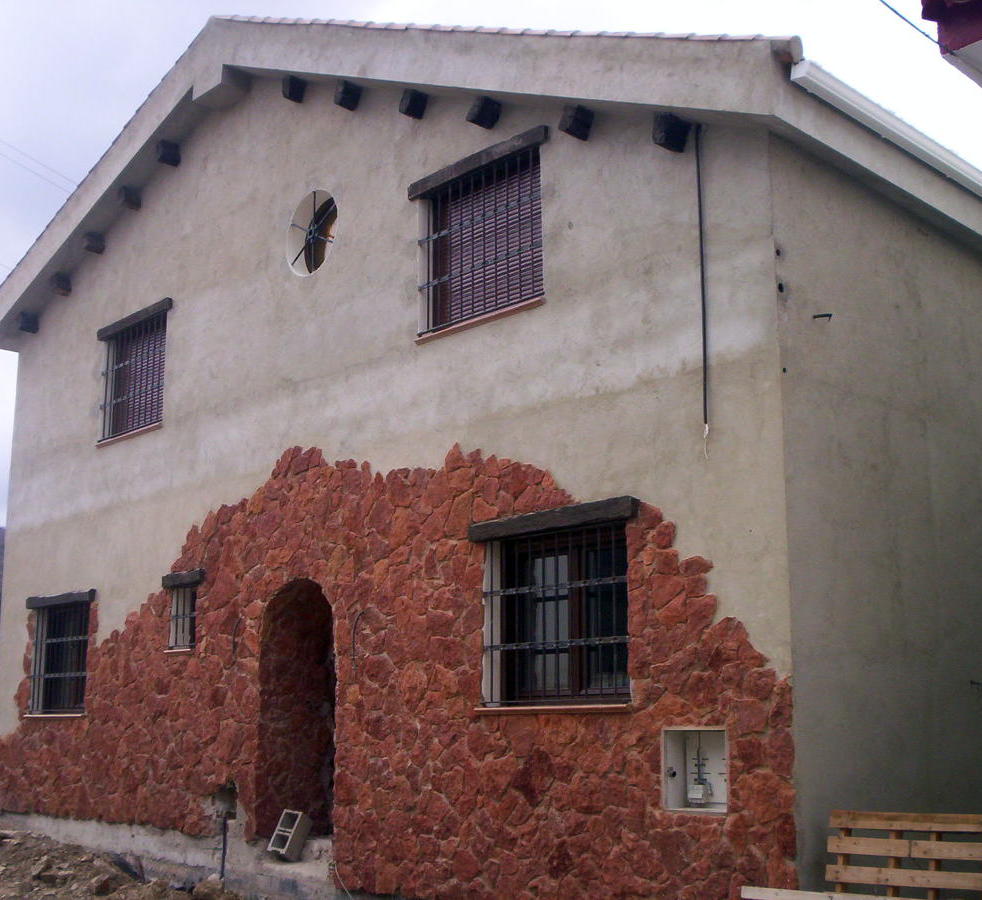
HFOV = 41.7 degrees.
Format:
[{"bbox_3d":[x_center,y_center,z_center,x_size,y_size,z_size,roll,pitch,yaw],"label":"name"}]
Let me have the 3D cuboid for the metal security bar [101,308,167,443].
[{"bbox_3d":[-3.798,-0.748,14.168,0.080,1.165,1.361,11,-17,-42],"label":"metal security bar"}]

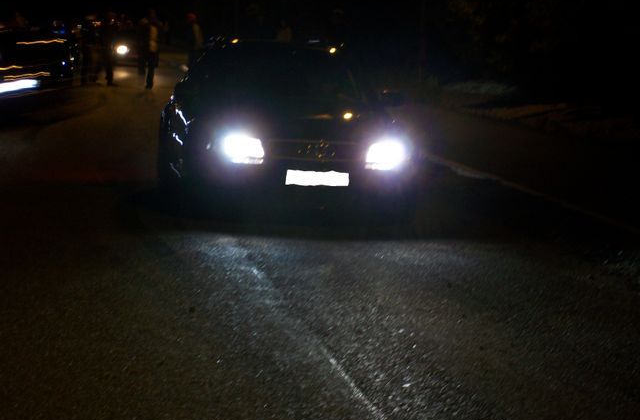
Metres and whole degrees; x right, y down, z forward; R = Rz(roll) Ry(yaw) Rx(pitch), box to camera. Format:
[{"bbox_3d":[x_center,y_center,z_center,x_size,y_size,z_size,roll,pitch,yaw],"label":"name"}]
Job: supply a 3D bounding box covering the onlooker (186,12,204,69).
[{"bbox_3d":[-2.814,-3.646,45.500,0.420,1.760,0.520,-2,6,-37],"label":"onlooker"}]

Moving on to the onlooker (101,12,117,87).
[{"bbox_3d":[-4.766,-3.640,45.000,0.500,1.740,0.420,-3,7,-45],"label":"onlooker"}]

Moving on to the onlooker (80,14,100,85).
[{"bbox_3d":[-5.252,-3.657,45.500,0.420,1.680,0.550,6,6,36],"label":"onlooker"}]

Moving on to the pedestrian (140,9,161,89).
[{"bbox_3d":[-3.693,-3.518,43.500,0.560,1.760,0.400,1,5,-14],"label":"pedestrian"}]

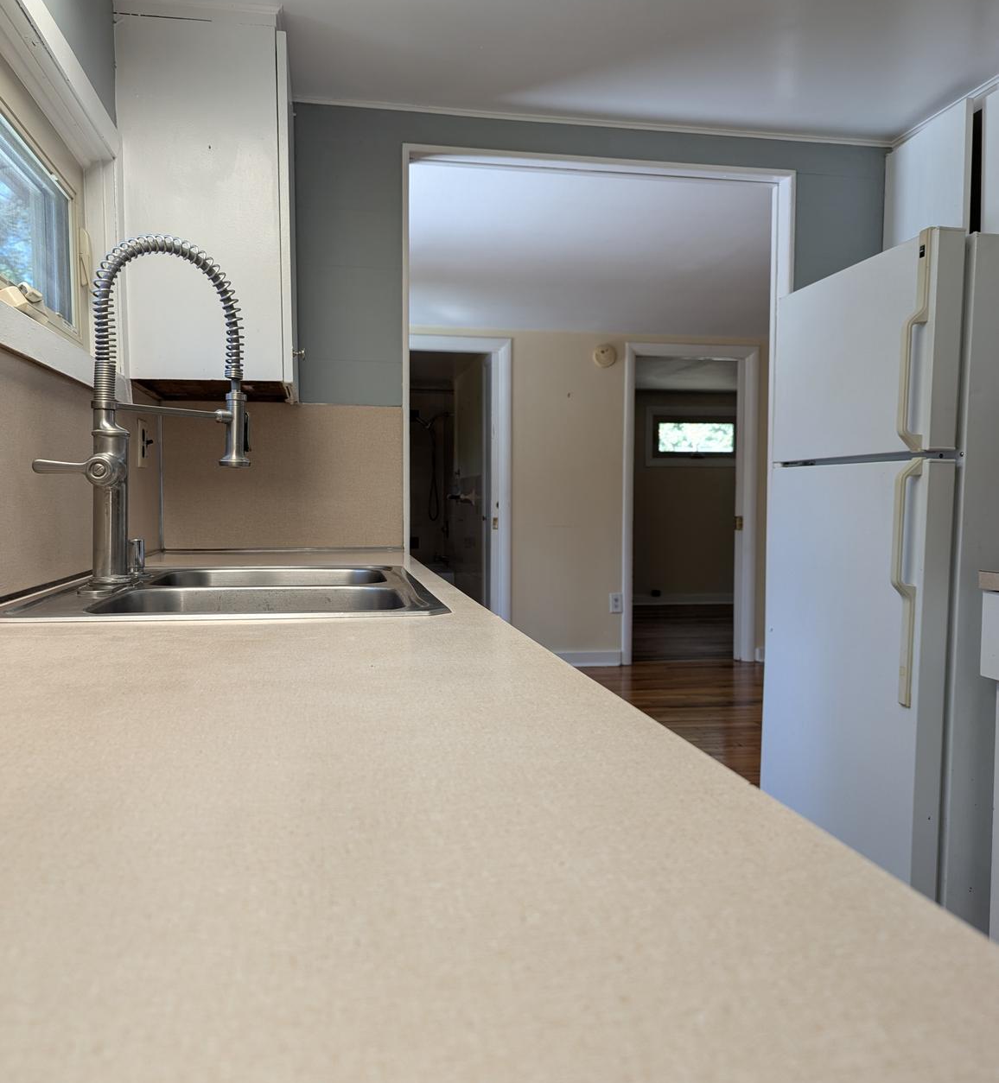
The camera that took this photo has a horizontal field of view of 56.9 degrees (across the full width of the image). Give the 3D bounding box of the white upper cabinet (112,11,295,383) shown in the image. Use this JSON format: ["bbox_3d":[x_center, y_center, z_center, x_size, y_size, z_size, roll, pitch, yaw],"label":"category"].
[{"bbox_3d":[-0.662,-0.734,2.167,0.349,0.764,0.459,0,3,-10],"label":"white upper cabinet"}]

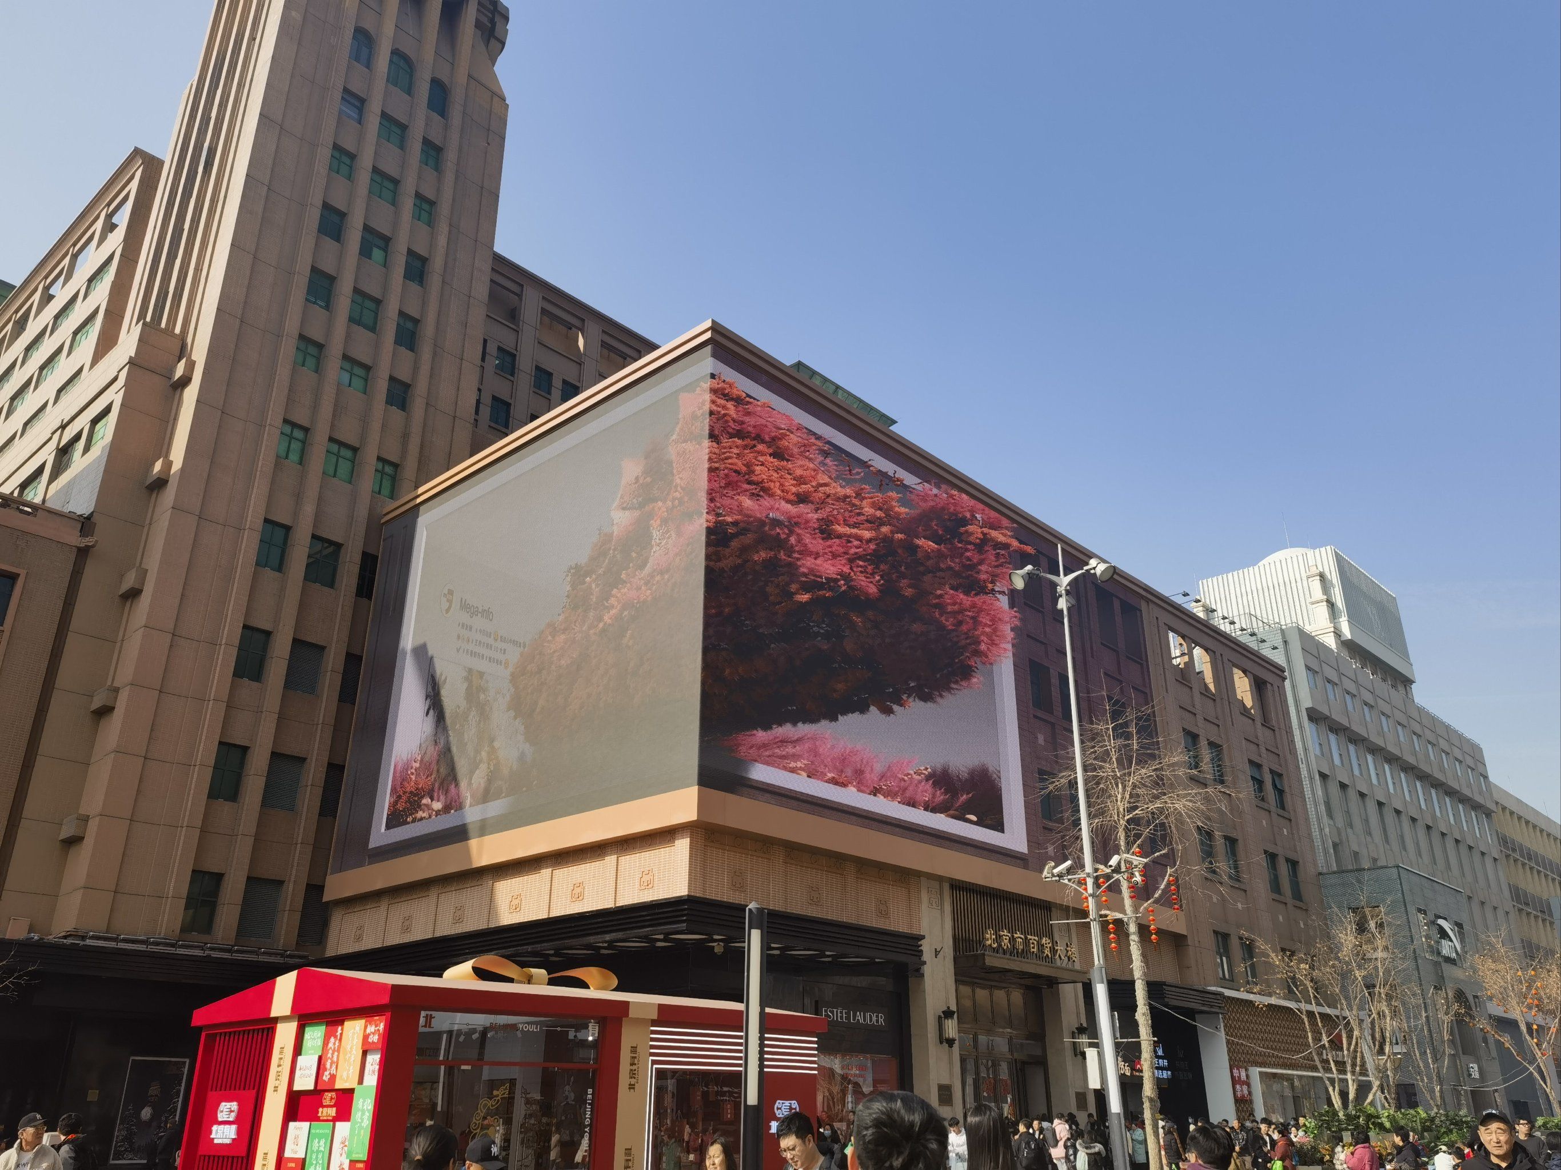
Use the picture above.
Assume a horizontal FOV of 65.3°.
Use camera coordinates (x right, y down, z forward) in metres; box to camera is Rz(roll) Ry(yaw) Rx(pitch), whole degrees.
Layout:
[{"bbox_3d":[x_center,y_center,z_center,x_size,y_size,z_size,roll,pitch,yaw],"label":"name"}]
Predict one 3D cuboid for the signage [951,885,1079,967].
[{"bbox_3d":[7.313,10.487,37.158,1.008,1.995,5.586,-20,-31,38],"label":"signage"}]

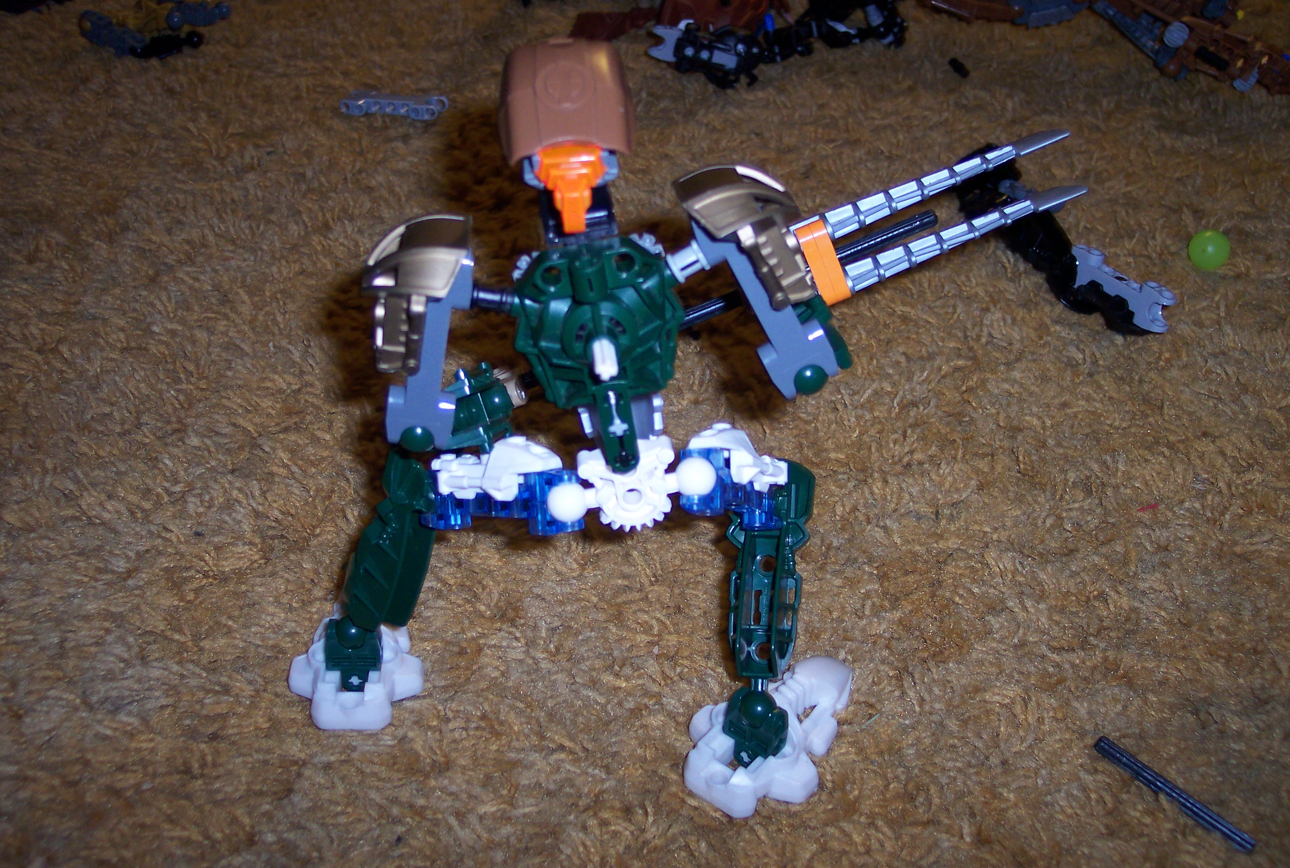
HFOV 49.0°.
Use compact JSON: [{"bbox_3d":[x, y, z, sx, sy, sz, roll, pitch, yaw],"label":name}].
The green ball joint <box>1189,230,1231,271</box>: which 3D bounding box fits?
[{"bbox_3d":[0.233,-0.076,0.584,0.017,0.017,0.017,0,38,0],"label":"green ball joint"}]

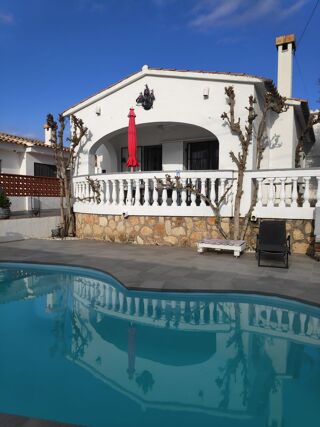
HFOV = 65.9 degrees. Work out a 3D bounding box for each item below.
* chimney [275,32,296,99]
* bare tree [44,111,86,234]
[{"bbox_3d":[4.306,-4.877,8.411,0.570,2.101,0.540,1,3,24],"label":"chimney"},{"bbox_3d":[-2.989,-1.185,7.820,1.250,3.766,1.100,0,2,0],"label":"bare tree"}]

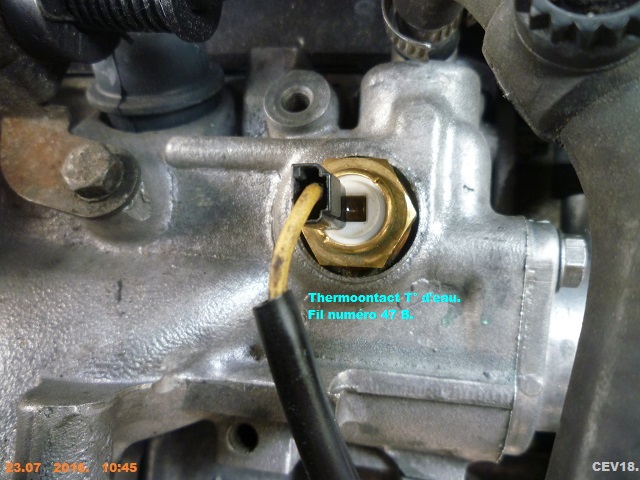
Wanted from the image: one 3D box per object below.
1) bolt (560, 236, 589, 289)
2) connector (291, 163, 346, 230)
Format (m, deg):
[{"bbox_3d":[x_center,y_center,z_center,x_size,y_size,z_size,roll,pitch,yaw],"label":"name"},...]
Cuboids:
[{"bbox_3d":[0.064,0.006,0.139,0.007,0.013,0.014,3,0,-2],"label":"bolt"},{"bbox_3d":[0.000,-0.010,0.127,0.009,0.013,0.019,0,-2,11],"label":"connector"}]

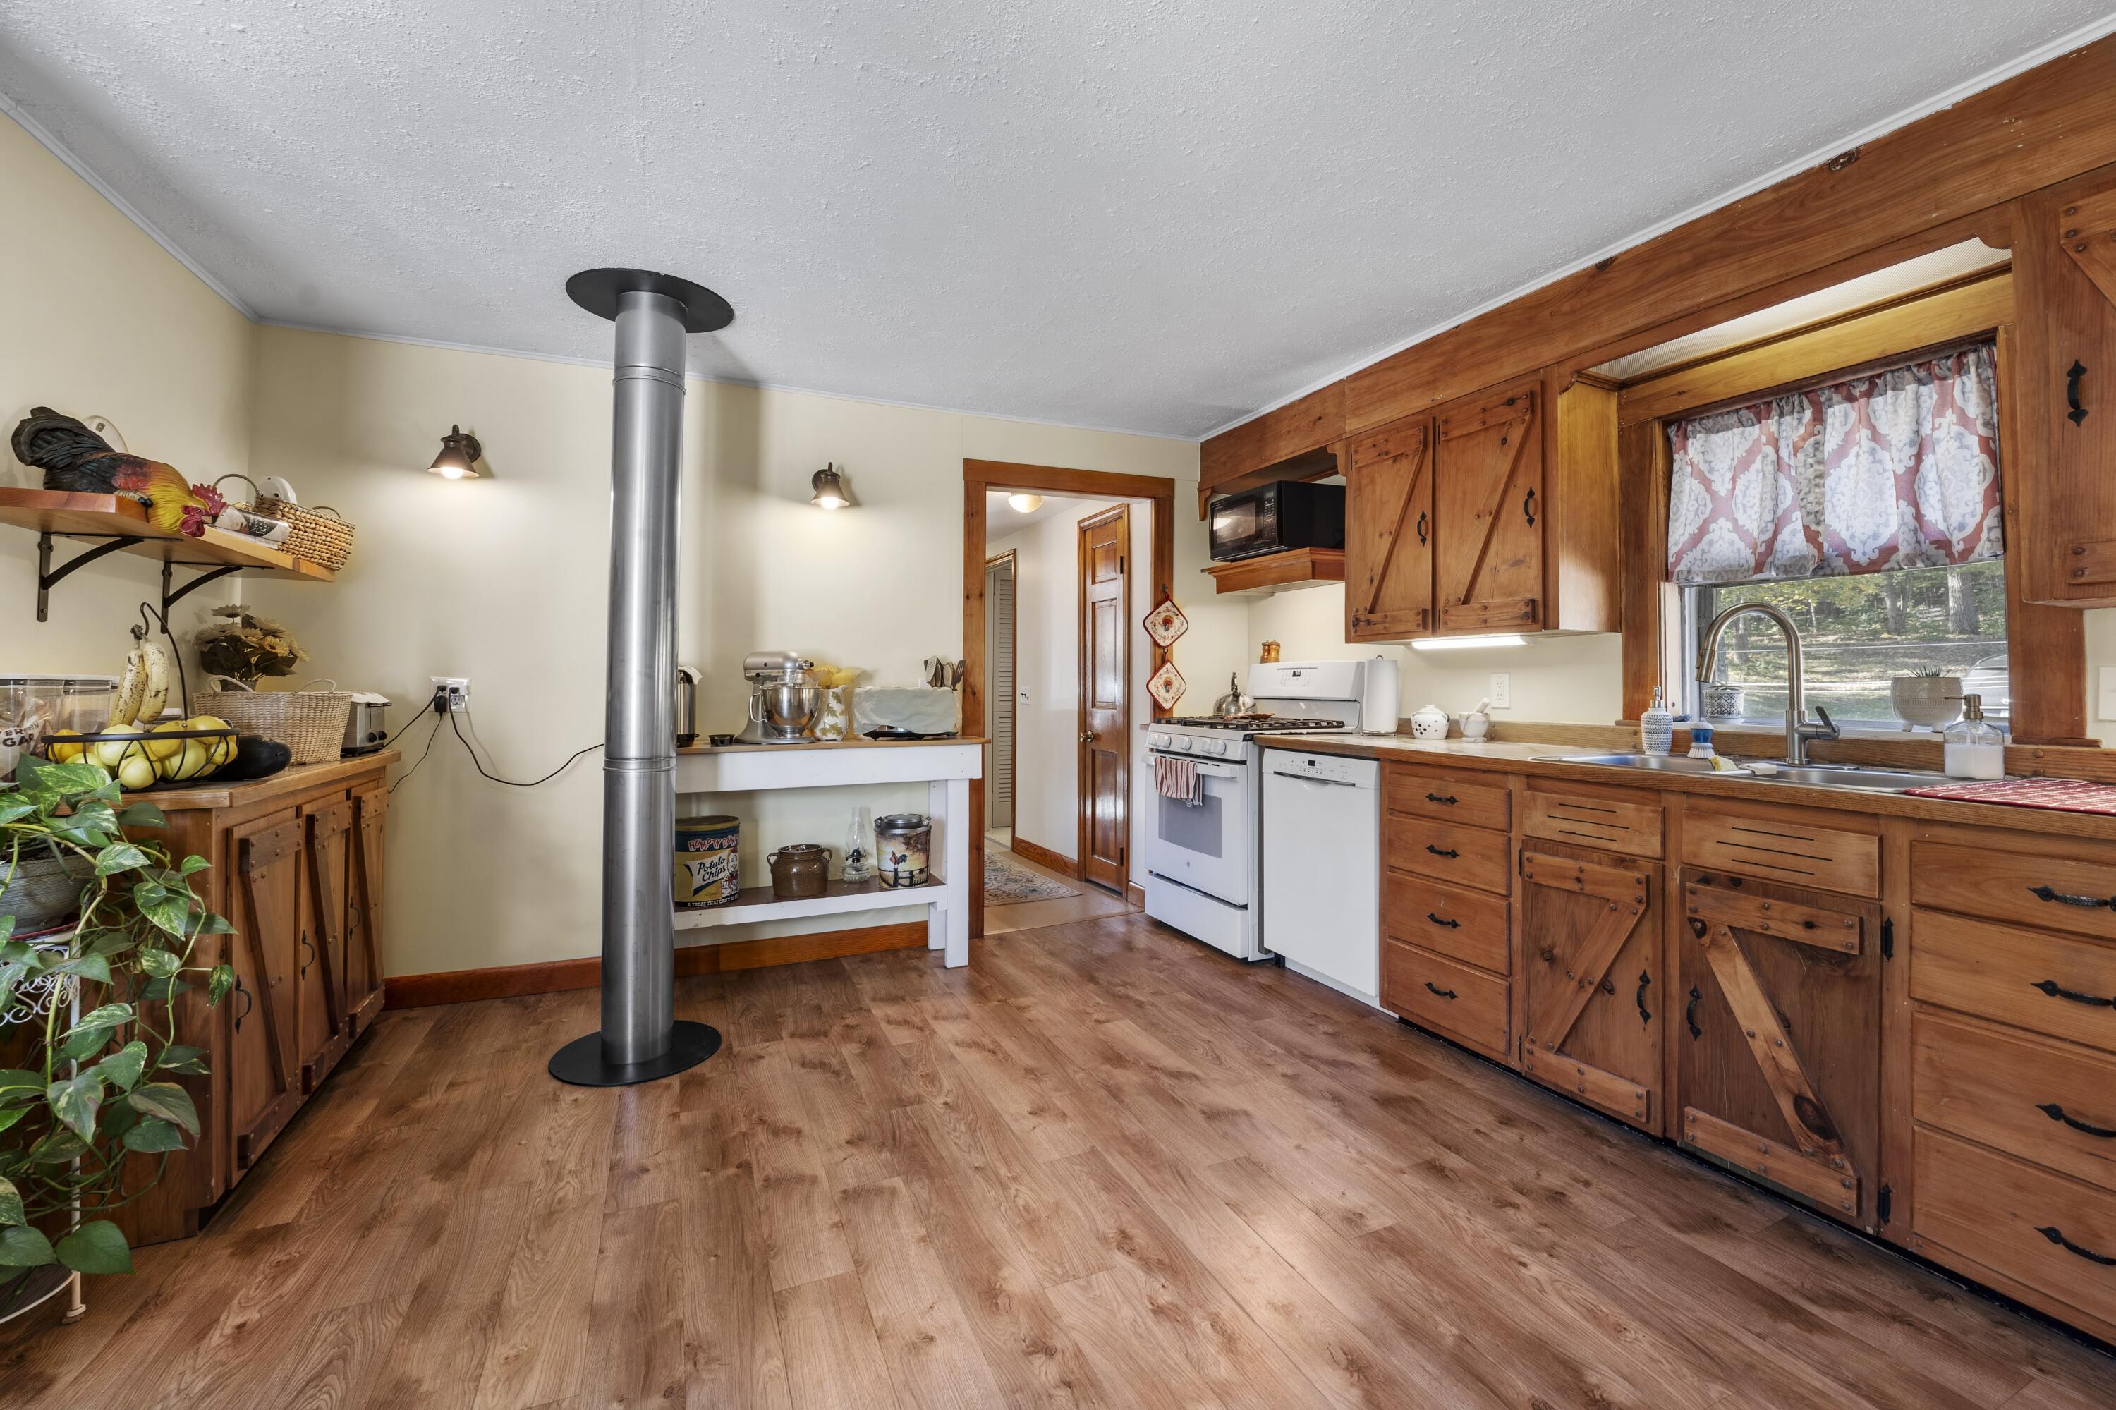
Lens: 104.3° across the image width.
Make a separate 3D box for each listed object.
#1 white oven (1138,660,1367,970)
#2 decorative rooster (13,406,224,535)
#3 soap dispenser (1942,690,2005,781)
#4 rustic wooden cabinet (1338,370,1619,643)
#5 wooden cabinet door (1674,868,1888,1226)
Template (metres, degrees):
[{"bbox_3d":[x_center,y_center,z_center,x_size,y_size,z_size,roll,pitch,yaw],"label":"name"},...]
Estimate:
[{"bbox_3d":[0.868,0.426,3.711,0.690,1.200,0.760,-1,2,-25],"label":"white oven"},{"bbox_3d":[-1.942,-0.476,1.704,0.305,0.225,0.150,-1,2,-28],"label":"decorative rooster"},{"bbox_3d":[2.022,0.069,1.817,0.078,0.190,0.082,-1,2,-35],"label":"soap dispenser"},{"bbox_3d":[1.454,-0.634,2.900,0.310,0.790,0.860,-1,2,-25],"label":"rustic wooden cabinet"},{"bbox_3d":[1.527,0.707,1.761,0.038,0.651,0.356,-1,2,-24],"label":"wooden cabinet door"}]

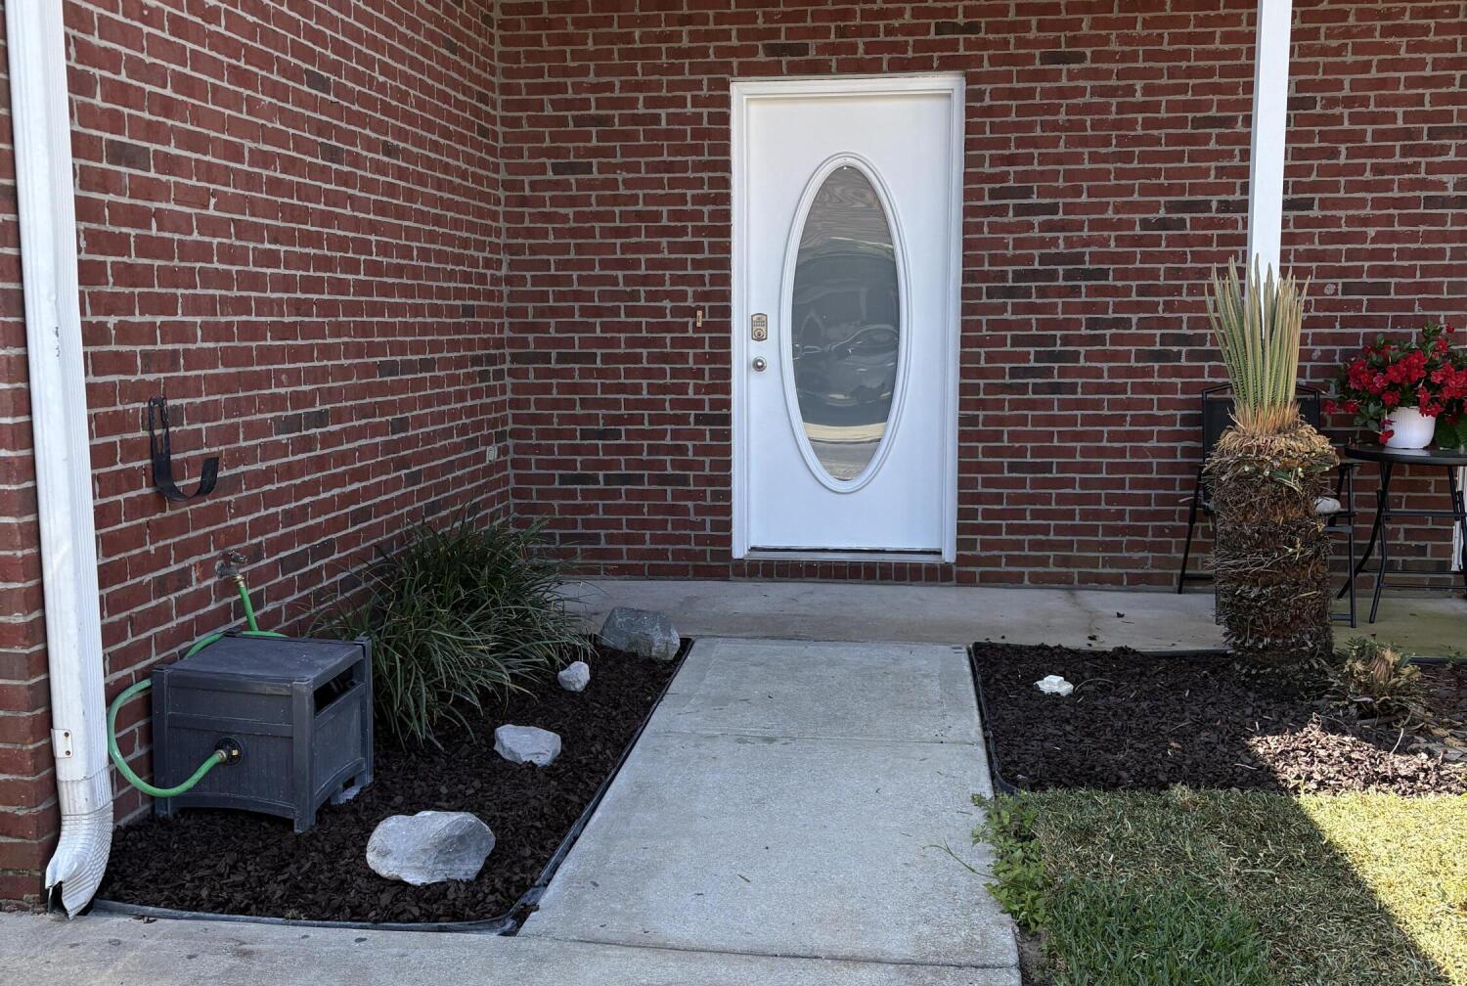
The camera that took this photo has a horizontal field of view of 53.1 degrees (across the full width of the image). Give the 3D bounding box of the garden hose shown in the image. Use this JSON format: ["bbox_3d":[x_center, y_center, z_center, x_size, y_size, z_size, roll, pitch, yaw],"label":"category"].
[{"bbox_3d":[-1.263,0.455,3.619,0.263,0.425,0.637,1,7,8],"label":"garden hose"}]

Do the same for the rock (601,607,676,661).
[{"bbox_3d":[-0.352,0.502,5.399,0.278,0.152,0.212,4,8,28],"label":"rock"}]

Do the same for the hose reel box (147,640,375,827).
[{"bbox_3d":[-1.158,0.582,3.641,0.388,0.369,0.366,1,7,11],"label":"hose reel box"}]

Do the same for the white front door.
[{"bbox_3d":[0.502,-0.751,6.553,1.005,2.123,0.111,1,7,8],"label":"white front door"}]

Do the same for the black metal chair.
[{"bbox_3d":[2.163,0.038,5.964,0.546,0.895,0.637,0,7,3],"label":"black metal chair"}]

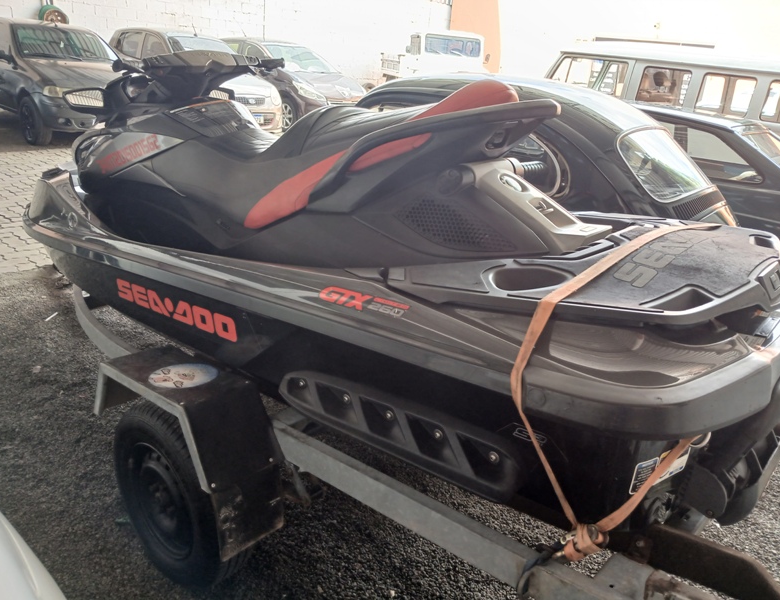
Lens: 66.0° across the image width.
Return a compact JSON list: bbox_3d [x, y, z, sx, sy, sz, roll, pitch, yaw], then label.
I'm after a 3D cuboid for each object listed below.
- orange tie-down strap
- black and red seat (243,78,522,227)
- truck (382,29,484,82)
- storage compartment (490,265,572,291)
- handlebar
[{"bbox_3d":[0.640,0.132,1.316,0.330,0.475,1.205,12,20,40],"label":"orange tie-down strap"},{"bbox_3d":[-0.033,-0.429,1.819,0.940,0.380,0.470,12,20,40],"label":"black and red seat"},{"bbox_3d":[1.084,-5.221,14.110,1.680,1.950,4.600,0,23,-15],"label":"truck"},{"bbox_3d":[0.271,-0.003,1.206,0.200,0.095,0.205,12,20,40],"label":"storage compartment"},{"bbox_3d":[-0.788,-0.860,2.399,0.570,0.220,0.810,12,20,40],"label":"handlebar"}]

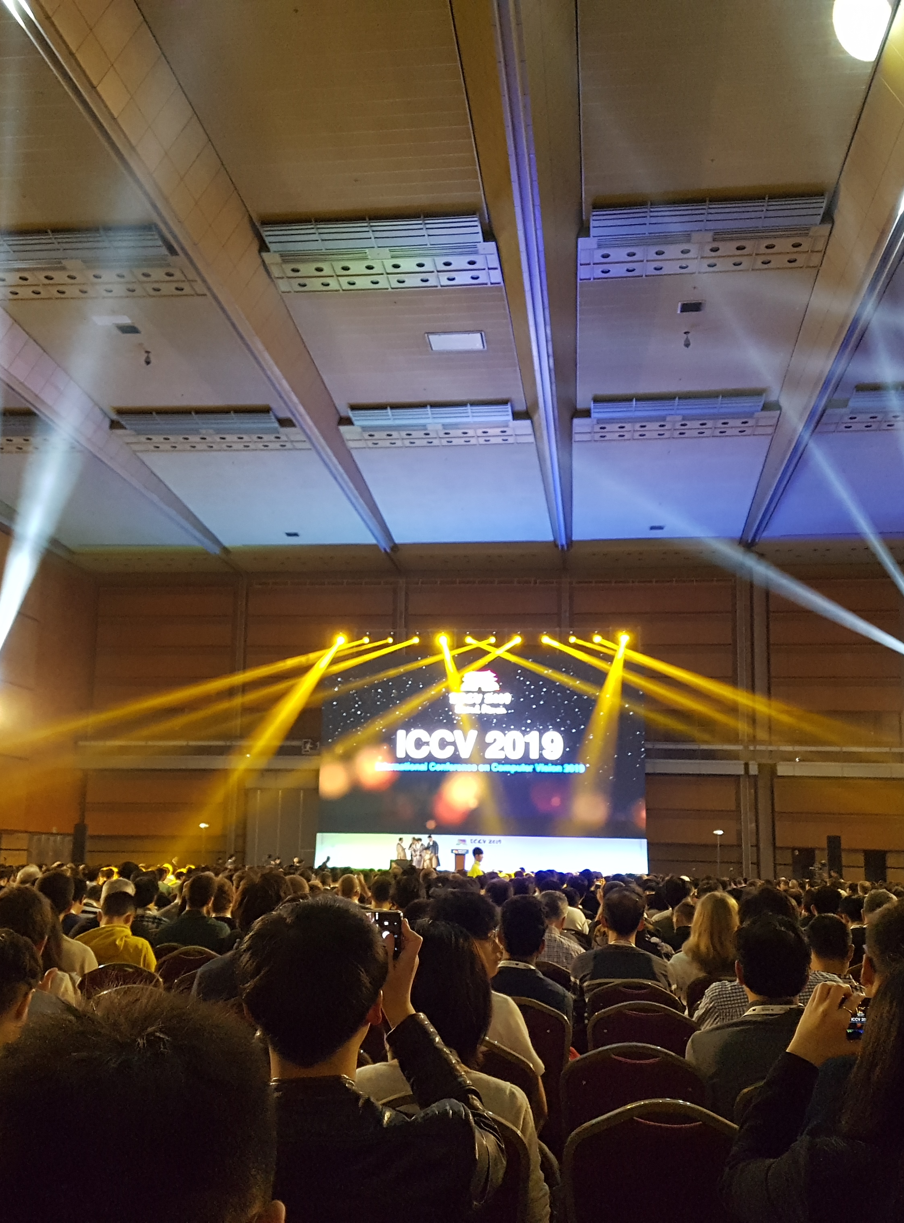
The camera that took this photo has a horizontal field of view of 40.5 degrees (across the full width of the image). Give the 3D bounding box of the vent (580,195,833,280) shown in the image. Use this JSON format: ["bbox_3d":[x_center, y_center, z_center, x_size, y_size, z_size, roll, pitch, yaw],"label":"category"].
[{"bbox_3d":[6.903,-10.294,33.840,6.850,0.450,3.600,-1,-12,7],"label":"vent"}]

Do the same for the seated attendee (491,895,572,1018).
[{"bbox_3d":[0.299,1.855,5.153,0.500,1.300,0.800,-1,-12,7],"label":"seated attendee"}]

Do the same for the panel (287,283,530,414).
[{"bbox_3d":[-1.120,-7.752,36.978,6.100,0.150,8.700,0,-12,7],"label":"panel"}]

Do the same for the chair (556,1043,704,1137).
[{"bbox_3d":[0.570,1.787,3.840,0.460,0.910,0.570,-1,-12,7],"label":"chair"}]

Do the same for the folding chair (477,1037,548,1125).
[{"bbox_3d":[0.086,1.776,3.827,0.460,0.920,0.570,0,-12,7],"label":"folding chair"}]

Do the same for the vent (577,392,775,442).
[{"bbox_3d":[8.374,-7.250,45.938,7.560,0.450,3.800,-1,-12,7],"label":"vent"}]

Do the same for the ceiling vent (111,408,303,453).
[{"bbox_3d":[-9.454,-7.025,48.013,7.300,0.450,3.800,-1,-12,7],"label":"ceiling vent"}]

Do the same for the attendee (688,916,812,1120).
[{"bbox_3d":[0.865,1.493,3.368,0.490,1.310,0.780,0,-12,7],"label":"attendee"}]

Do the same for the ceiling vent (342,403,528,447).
[{"bbox_3d":[-0.595,-7.137,46.982,7.340,0.450,3.800,-1,-12,7],"label":"ceiling vent"}]

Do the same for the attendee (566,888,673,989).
[{"bbox_3d":[0.823,2.012,5.862,0.500,1.330,0.780,0,-12,7],"label":"attendee"}]

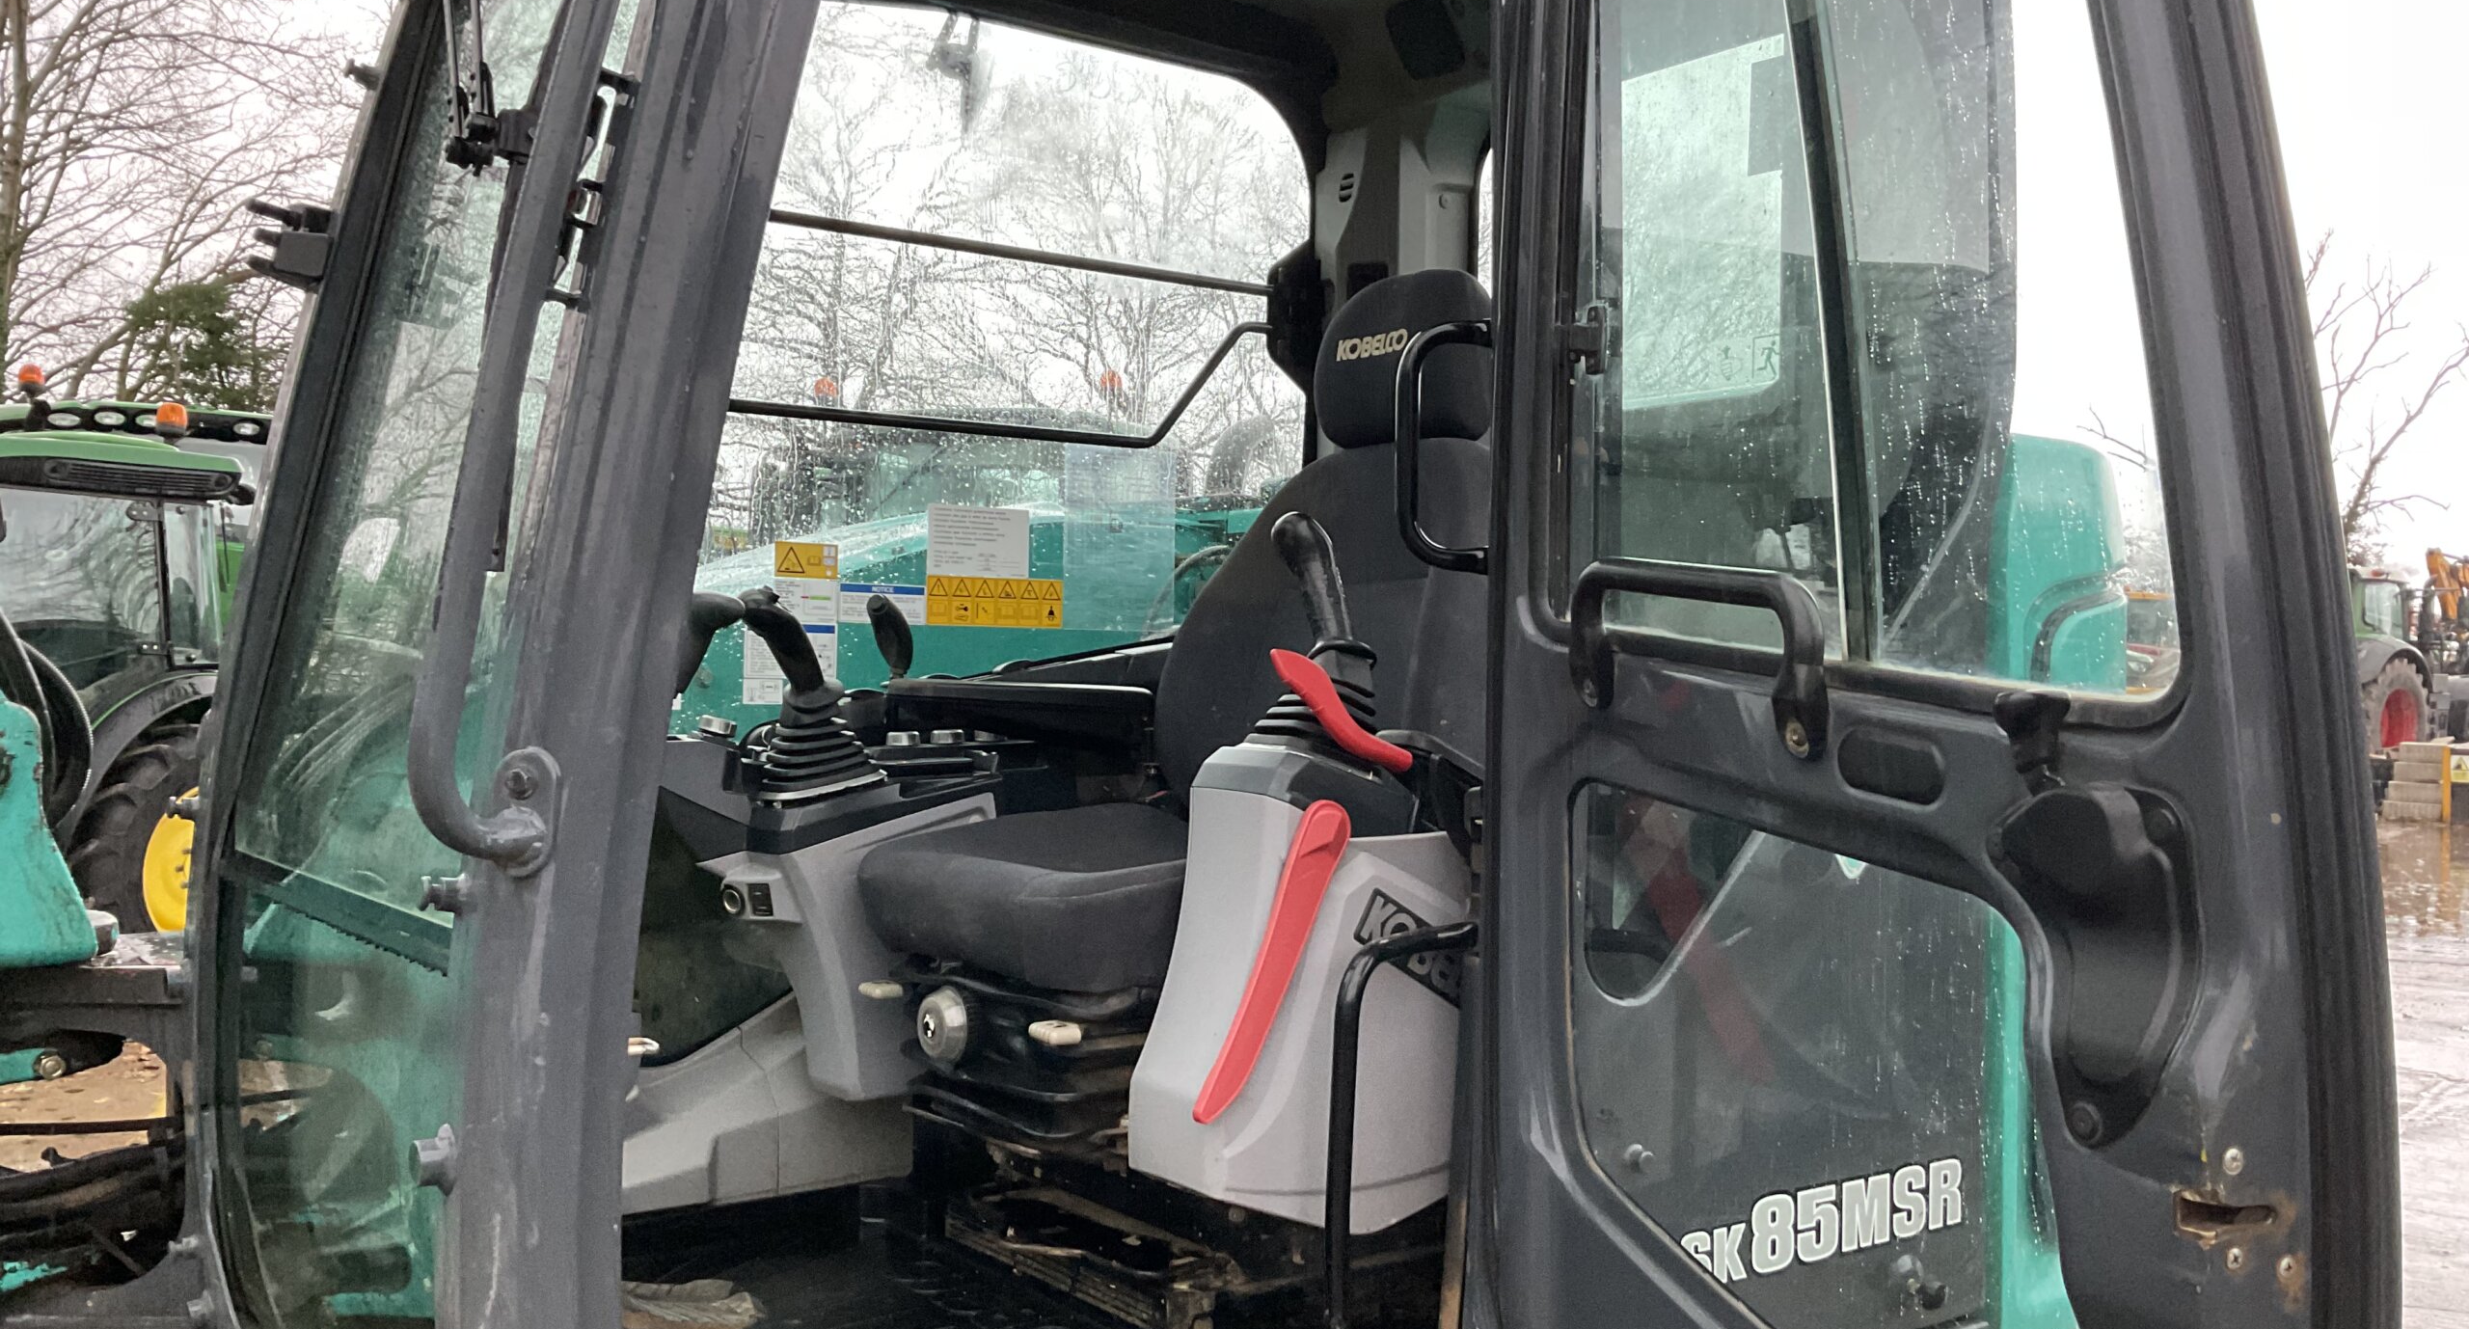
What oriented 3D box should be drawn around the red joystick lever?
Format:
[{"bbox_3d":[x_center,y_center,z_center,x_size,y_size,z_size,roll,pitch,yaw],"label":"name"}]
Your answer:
[{"bbox_3d":[0.105,0.045,1.996,0.155,0.118,0.040,0,0,-37],"label":"red joystick lever"}]

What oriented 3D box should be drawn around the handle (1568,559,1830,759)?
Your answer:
[{"bbox_3d":[0.367,-0.005,1.635,0.058,0.135,0.270,0,4,-24],"label":"handle"}]

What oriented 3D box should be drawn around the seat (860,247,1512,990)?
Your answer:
[{"bbox_3d":[-0.041,-0.087,2.342,0.740,0.795,0.510,0,0,-37],"label":"seat"}]

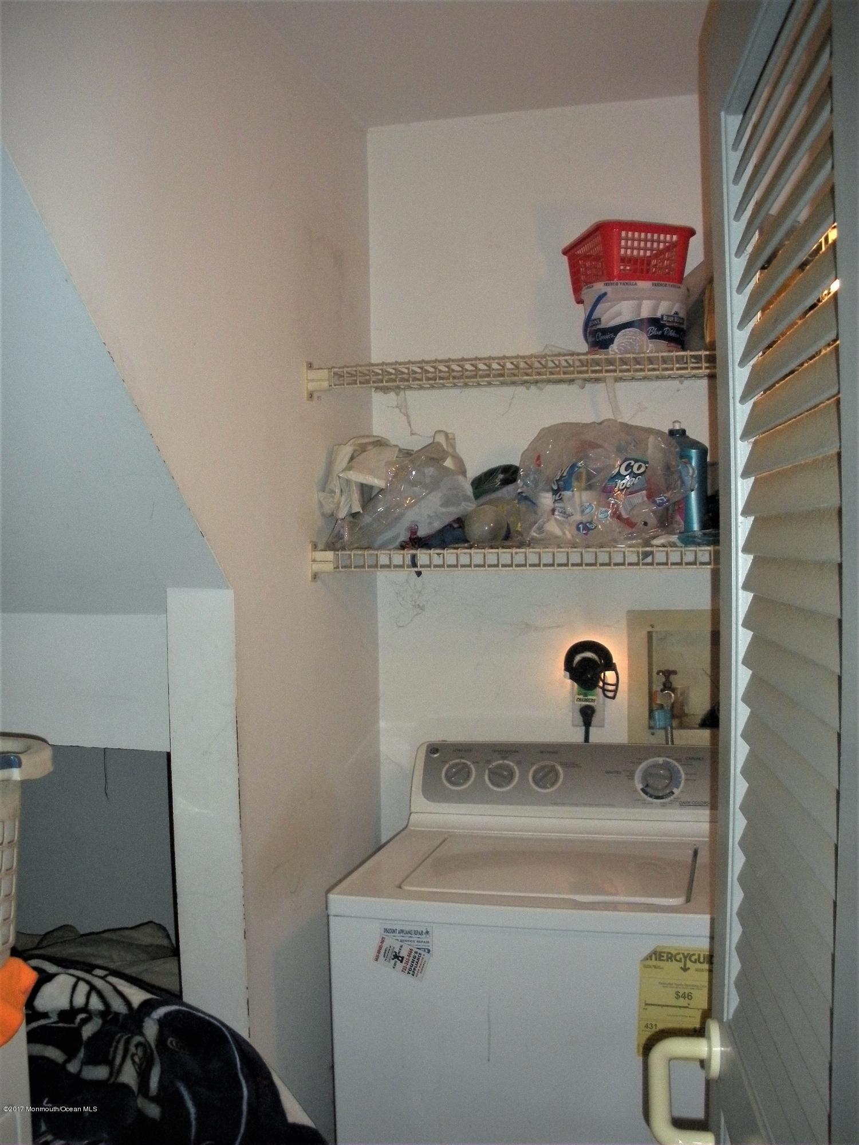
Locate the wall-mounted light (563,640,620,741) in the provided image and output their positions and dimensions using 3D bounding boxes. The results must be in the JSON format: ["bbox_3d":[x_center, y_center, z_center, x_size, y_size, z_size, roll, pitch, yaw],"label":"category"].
[{"bbox_3d":[0.345,0.250,2.466,0.115,0.205,0.070,-1,2,13],"label":"wall-mounted light"}]

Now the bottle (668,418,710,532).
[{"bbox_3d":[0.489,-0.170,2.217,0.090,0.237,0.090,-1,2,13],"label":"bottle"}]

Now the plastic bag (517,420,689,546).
[{"bbox_3d":[0.341,-0.167,2.237,0.310,0.235,0.260,-1,2,13],"label":"plastic bag"}]

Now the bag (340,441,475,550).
[{"bbox_3d":[-0.042,-0.146,2.302,0.240,0.203,0.210,-1,2,13],"label":"bag"}]

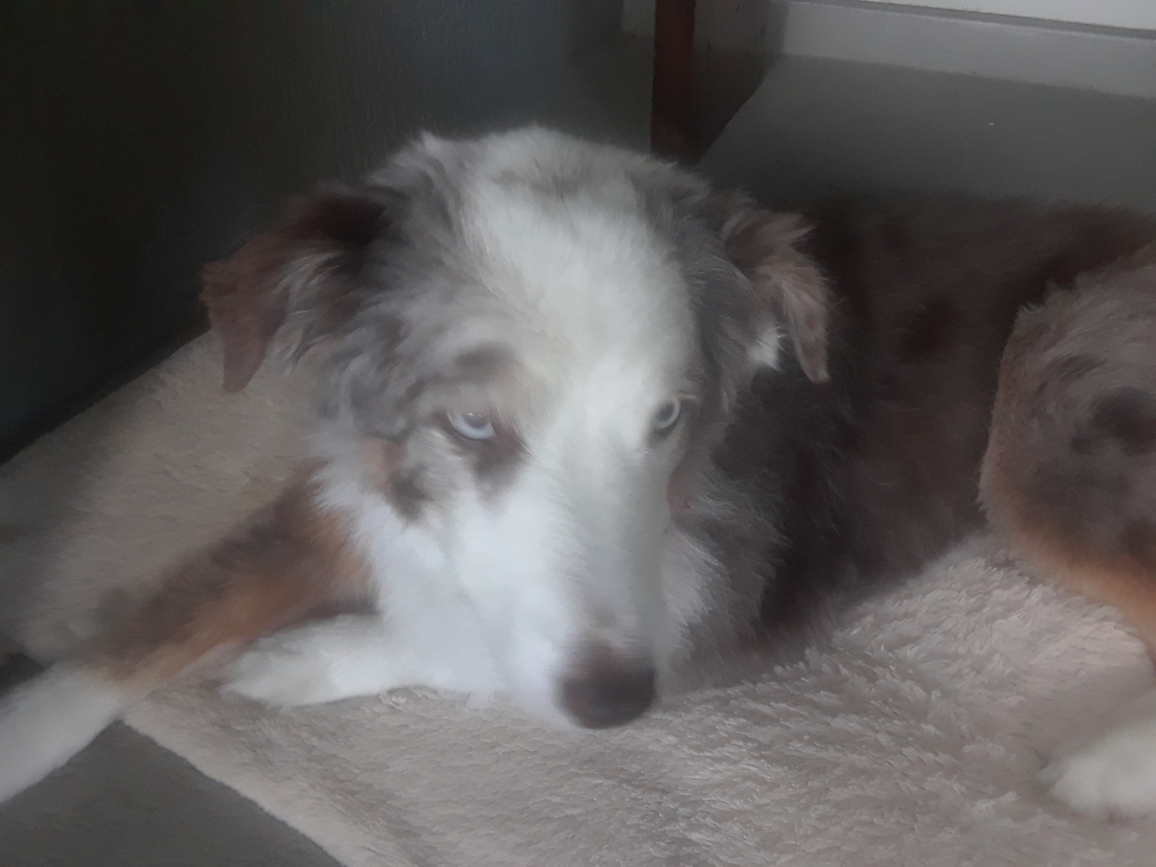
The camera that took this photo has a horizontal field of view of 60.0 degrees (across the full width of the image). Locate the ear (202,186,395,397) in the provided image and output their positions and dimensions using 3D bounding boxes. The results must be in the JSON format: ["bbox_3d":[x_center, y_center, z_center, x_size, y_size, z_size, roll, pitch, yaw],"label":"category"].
[{"bbox_3d":[-0.119,-0.063,0.430,0.072,0.078,0.042,-10,31,-19],"label":"ear"}]

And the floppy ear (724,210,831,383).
[{"bbox_3d":[0.091,-0.065,0.470,0.042,0.070,0.042,-10,31,-19],"label":"floppy ear"}]

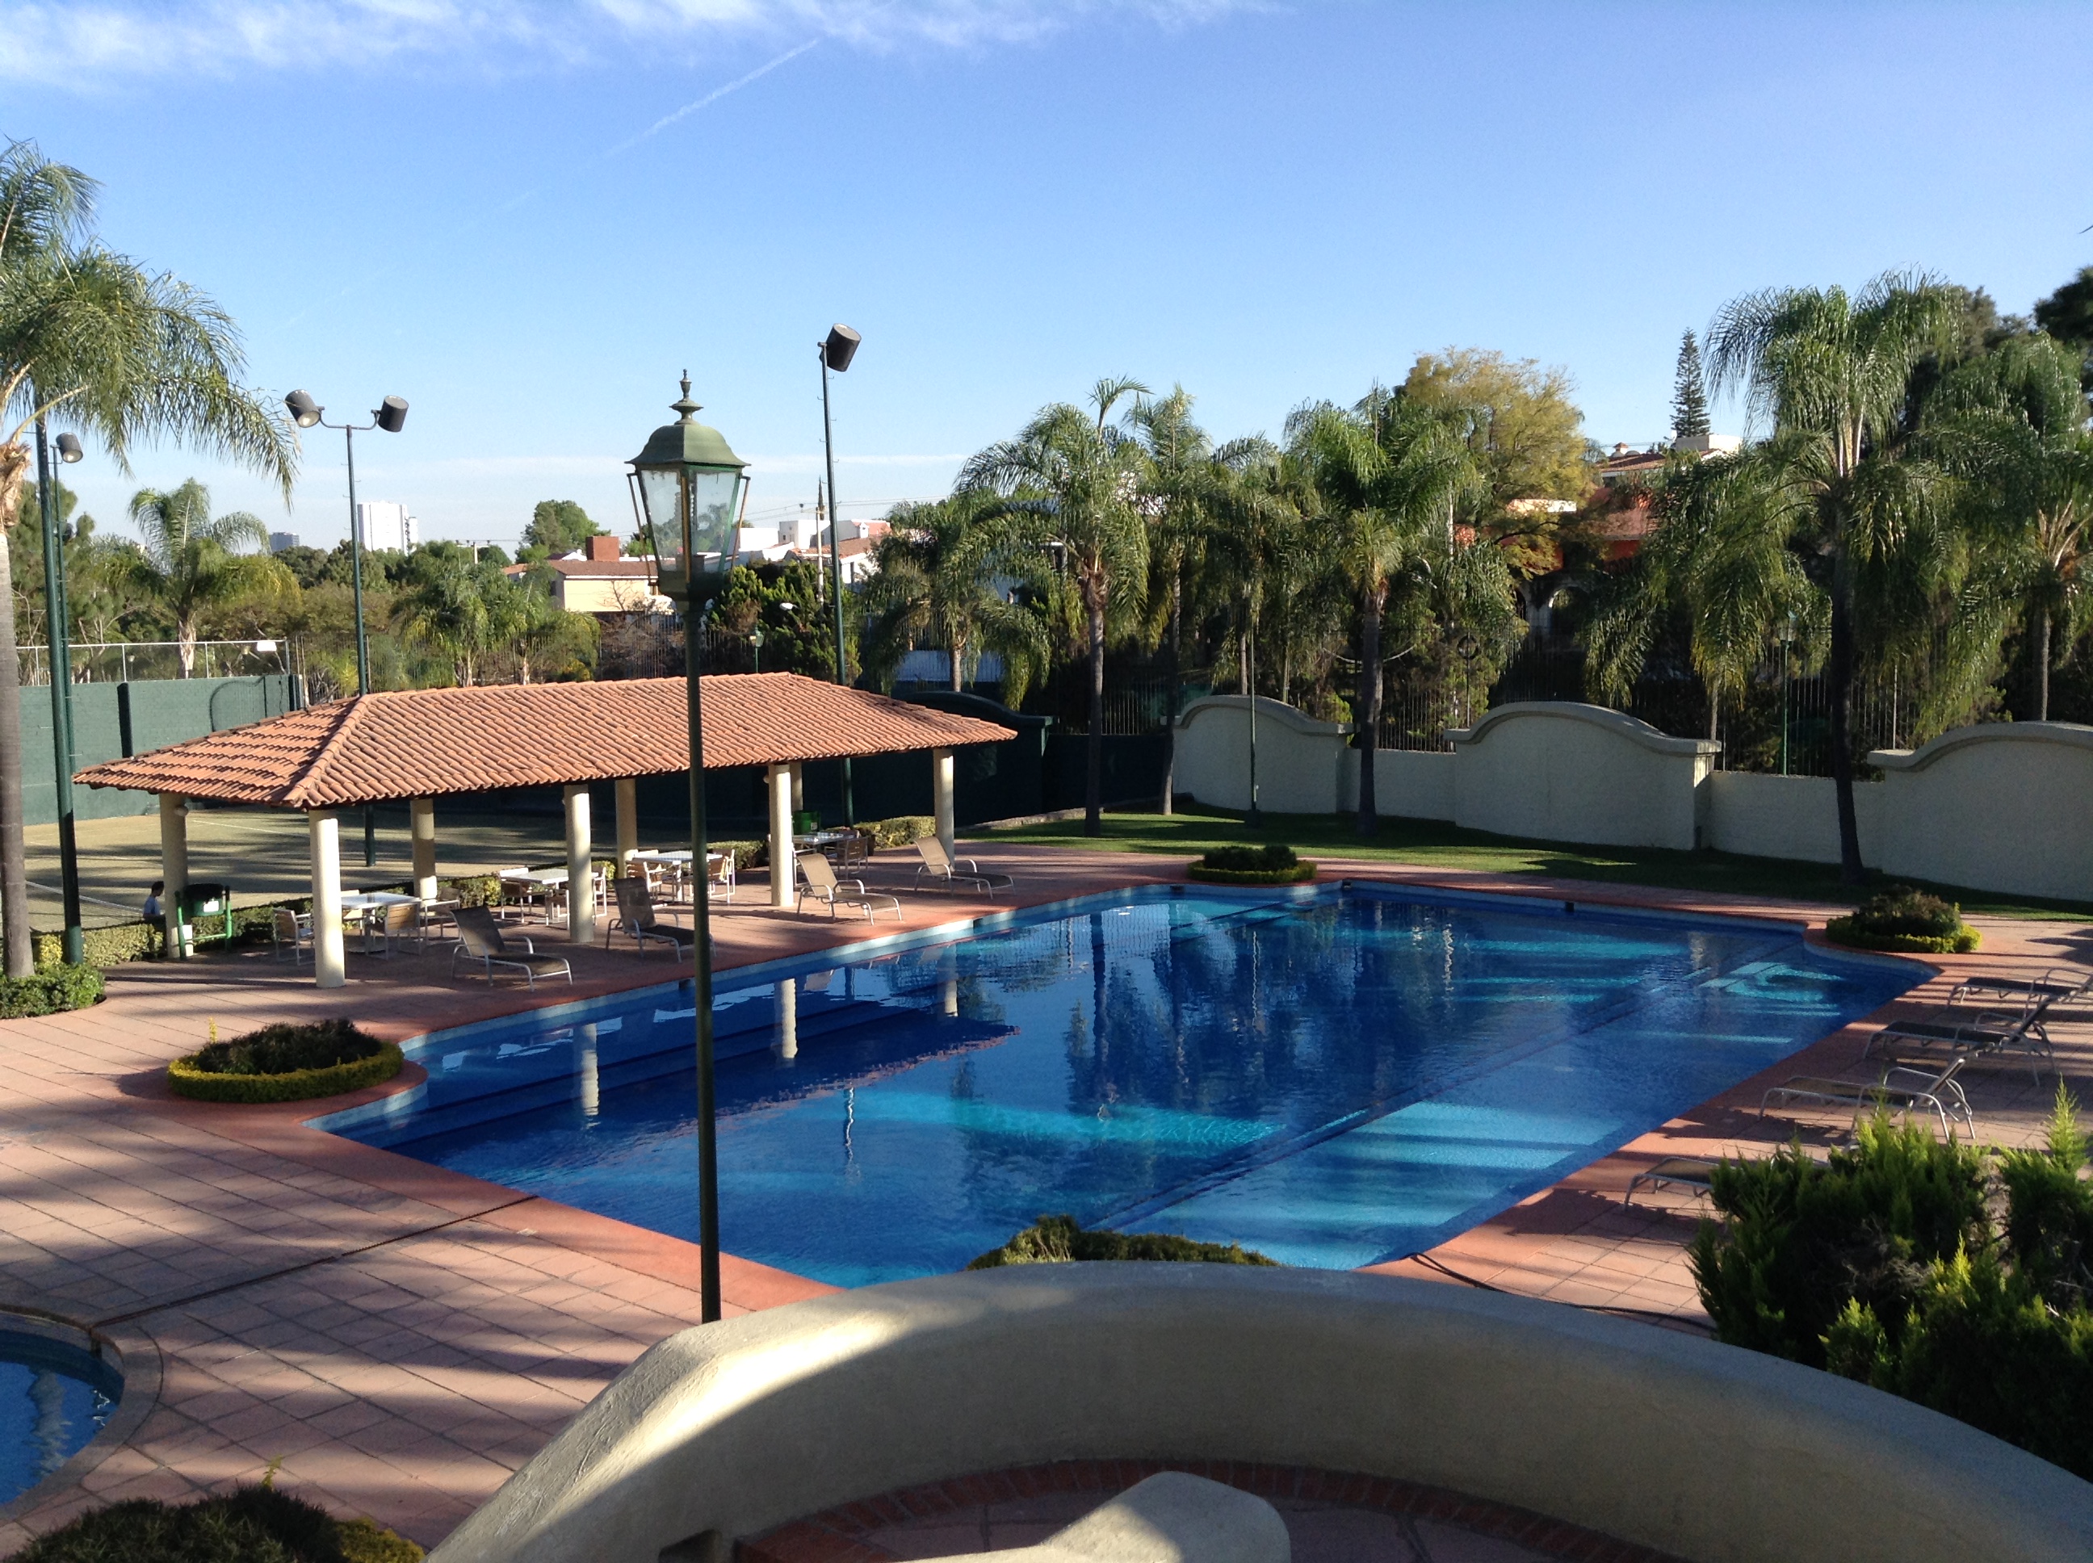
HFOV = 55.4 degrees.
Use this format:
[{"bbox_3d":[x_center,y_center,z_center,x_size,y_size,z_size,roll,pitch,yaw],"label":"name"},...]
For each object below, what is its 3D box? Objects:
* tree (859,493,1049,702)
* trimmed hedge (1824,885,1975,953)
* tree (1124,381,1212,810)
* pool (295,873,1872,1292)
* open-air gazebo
[{"bbox_3d":[-2.447,-3.729,54.411,5.100,8.227,5.100,-1,6,0],"label":"tree"},{"bbox_3d":[13.079,2.002,30.407,2.300,0.820,2.200,2,6,23],"label":"trimmed hedge"},{"bbox_3d":[2.925,-4.303,47.825,2.500,10.050,2.700,0,6,4],"label":"tree"},{"bbox_3d":[2.123,3.548,25.960,13.871,1.300,20.636,4,7,40],"label":"pool"},{"bbox_3d":[-7.691,0.260,33.886,6.325,3.932,14.245,4,7,40],"label":"open-air gazebo"}]

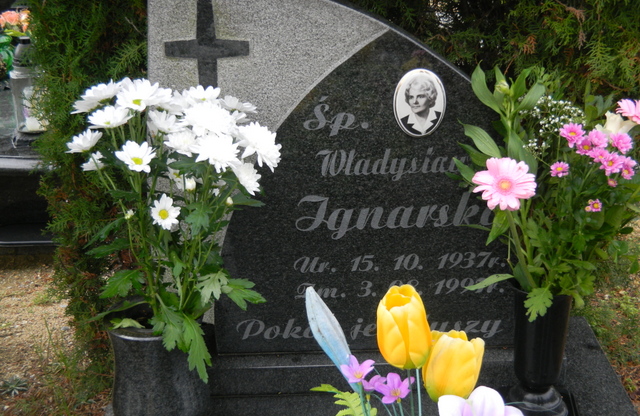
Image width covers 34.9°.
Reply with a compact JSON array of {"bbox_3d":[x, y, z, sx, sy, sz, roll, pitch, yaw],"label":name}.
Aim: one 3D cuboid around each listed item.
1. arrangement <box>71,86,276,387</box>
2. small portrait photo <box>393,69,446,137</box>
[{"bbox_3d":[-0.215,0.043,1.544,0.310,0.480,0.270,-1,23,-2],"label":"arrangement"},{"bbox_3d":[0.169,-0.178,1.721,0.090,0.120,0.012,-1,23,-2],"label":"small portrait photo"}]

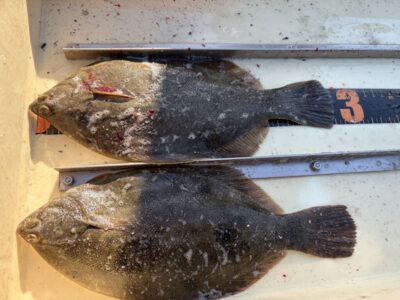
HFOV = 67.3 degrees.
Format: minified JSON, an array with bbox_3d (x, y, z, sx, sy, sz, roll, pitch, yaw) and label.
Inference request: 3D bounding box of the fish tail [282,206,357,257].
[{"bbox_3d":[0.110,0.075,0.275,0.070,0.014,0.048,0,77,-8],"label":"fish tail"}]

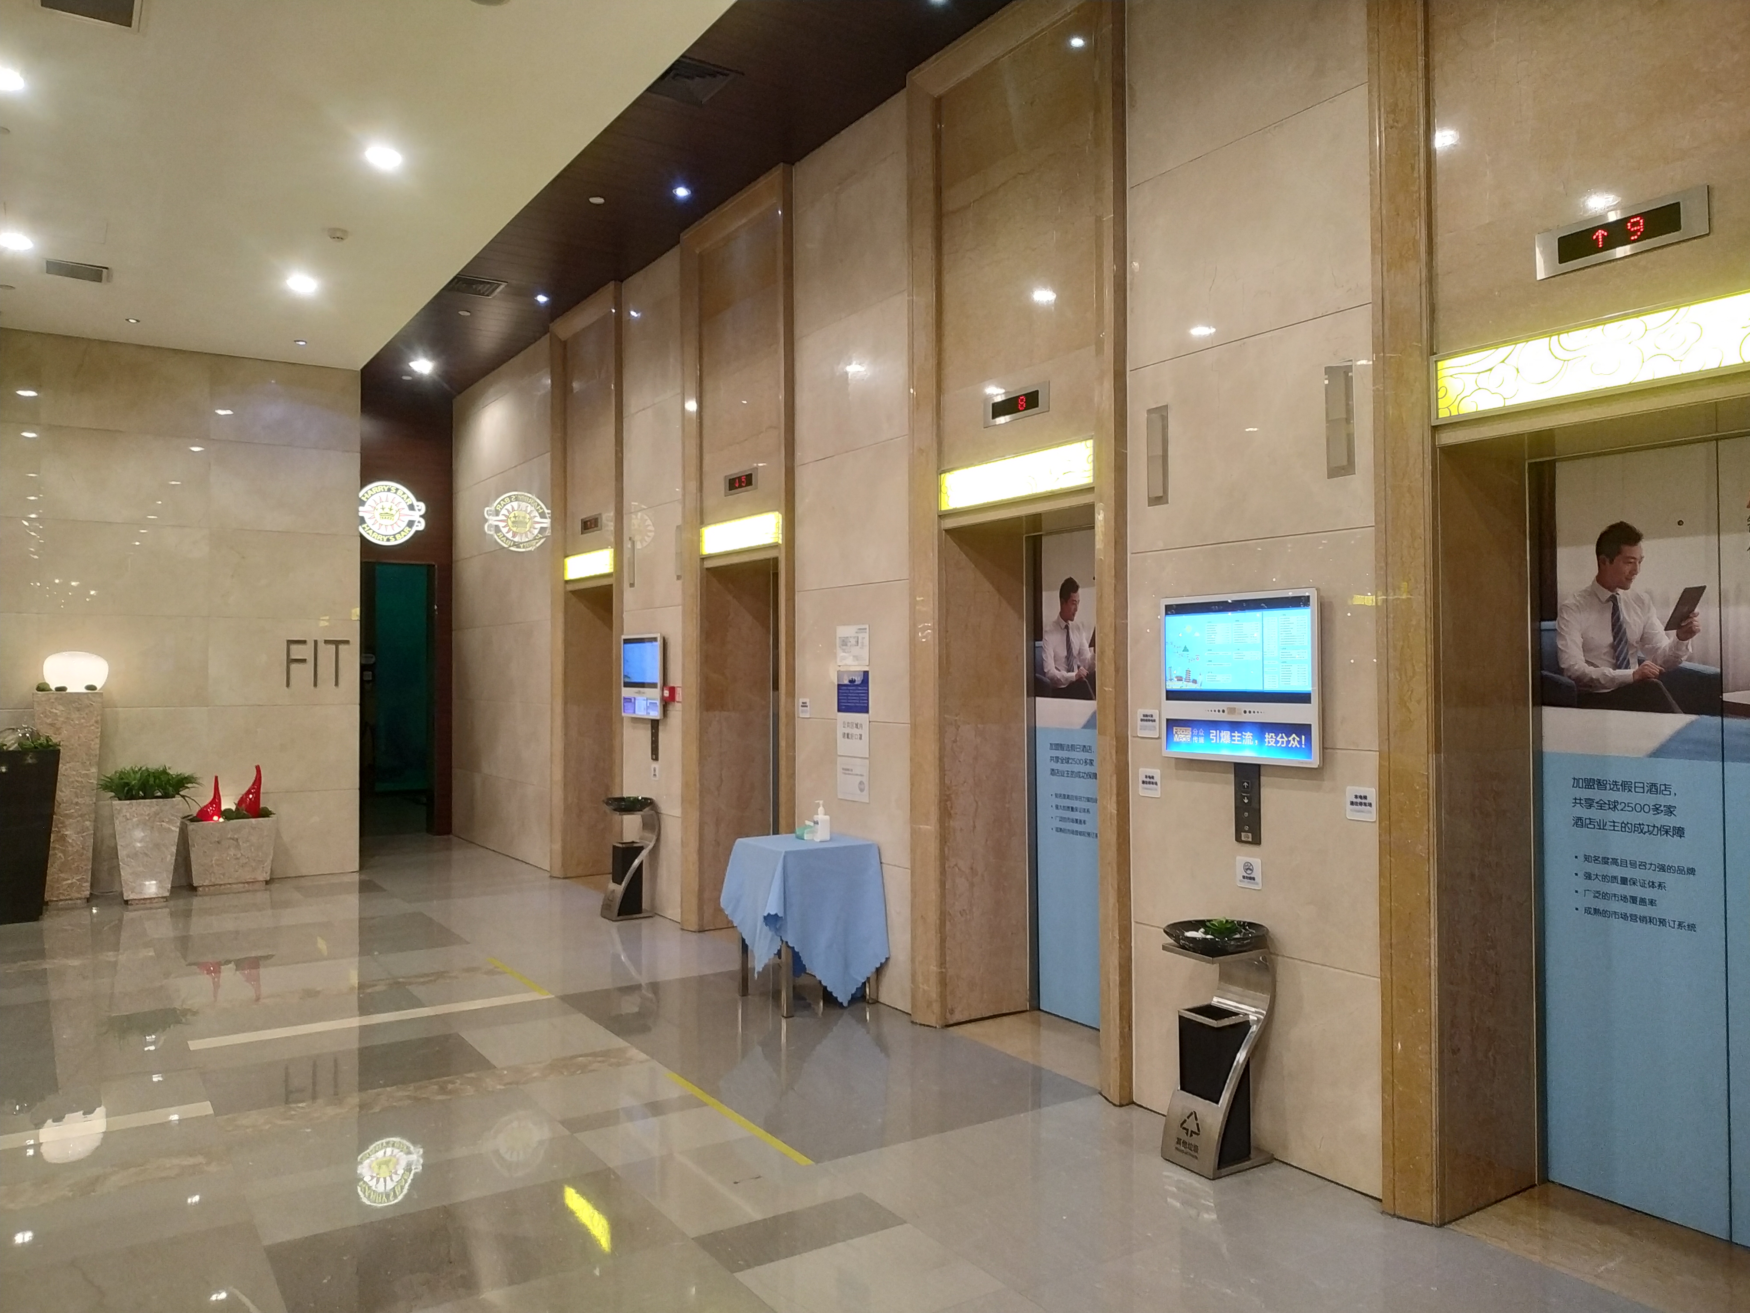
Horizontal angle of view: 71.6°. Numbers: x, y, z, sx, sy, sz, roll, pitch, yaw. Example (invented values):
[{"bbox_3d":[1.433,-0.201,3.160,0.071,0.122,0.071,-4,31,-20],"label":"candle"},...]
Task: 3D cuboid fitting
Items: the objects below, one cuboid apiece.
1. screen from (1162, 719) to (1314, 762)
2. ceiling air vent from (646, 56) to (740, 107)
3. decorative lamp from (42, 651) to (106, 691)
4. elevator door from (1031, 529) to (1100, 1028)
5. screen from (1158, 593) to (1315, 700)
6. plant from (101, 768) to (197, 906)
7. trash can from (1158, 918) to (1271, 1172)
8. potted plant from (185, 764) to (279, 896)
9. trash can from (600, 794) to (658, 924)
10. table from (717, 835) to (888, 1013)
[{"bbox_3d":[1.193,0.269,3.968,0.039,0.112,0.588,0,-1,-34],"label":"screen"},{"bbox_3d":[-0.861,-2.637,5.520,0.387,0.047,0.395,0,-1,-34],"label":"ceiling air vent"},{"bbox_3d":[-5.327,0.102,8.099,0.366,0.272,0.365,0,-1,-34],"label":"decorative lamp"},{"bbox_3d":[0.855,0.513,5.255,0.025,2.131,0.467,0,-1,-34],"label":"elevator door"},{"bbox_3d":[1.158,-0.019,3.844,0.051,0.340,0.584,0,-1,-34],"label":"screen"},{"bbox_3d":[-5.072,1.239,8.492,0.582,0.944,0.562,0,-1,-34],"label":"plant"},{"bbox_3d":[1.060,1.232,3.778,0.253,0.660,0.208,0,-1,-34],"label":"trash can"},{"bbox_3d":[-4.741,1.261,8.917,0.576,0.908,0.406,0,-1,-34],"label":"potted plant"},{"bbox_3d":[-1.528,1.284,7.566,0.266,0.660,0.208,0,-1,-34],"label":"trash can"},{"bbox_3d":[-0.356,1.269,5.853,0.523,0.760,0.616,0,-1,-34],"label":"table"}]

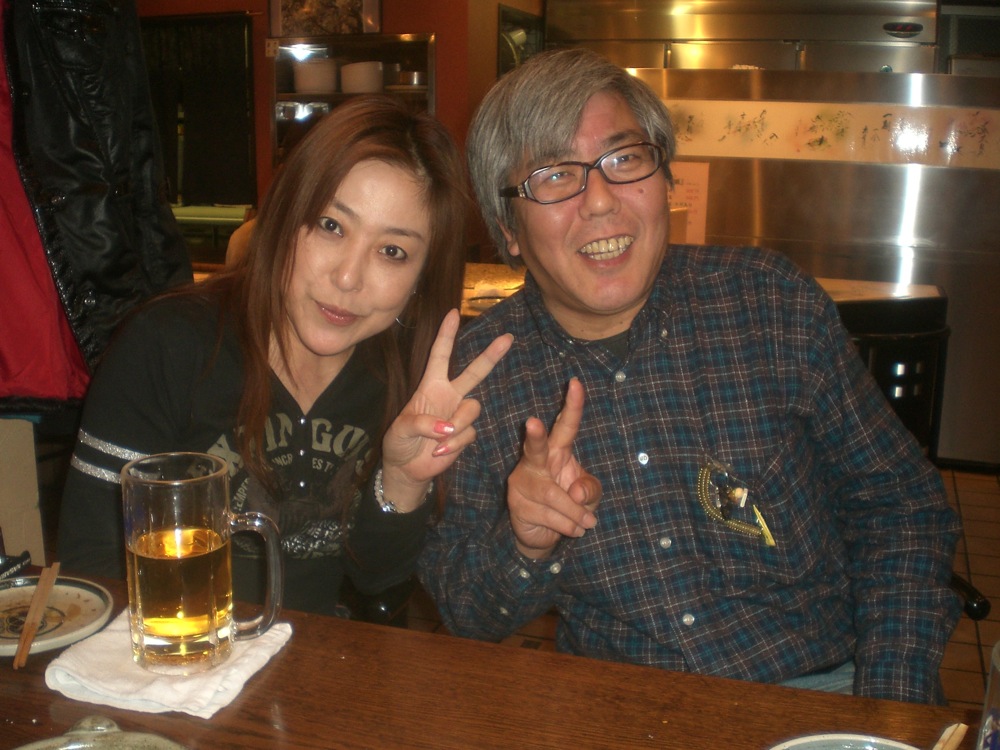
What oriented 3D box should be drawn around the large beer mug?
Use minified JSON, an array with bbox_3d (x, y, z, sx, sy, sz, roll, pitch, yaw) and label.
[{"bbox_3d":[-0.231,0.145,0.865,0.119,0.153,0.080,-2,12,-17],"label":"large beer mug"}]

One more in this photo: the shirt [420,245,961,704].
[{"bbox_3d":[0.200,0.120,1.130,0.520,0.490,0.330,-3,12,12],"label":"shirt"}]

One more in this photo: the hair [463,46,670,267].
[{"bbox_3d":[0.071,-0.218,1.100,0.192,0.210,0.220,-14,12,-2],"label":"hair"}]

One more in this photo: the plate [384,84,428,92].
[{"bbox_3d":[-0.375,-1.176,4.500,0.195,0.026,0.195,1,11,0],"label":"plate"}]

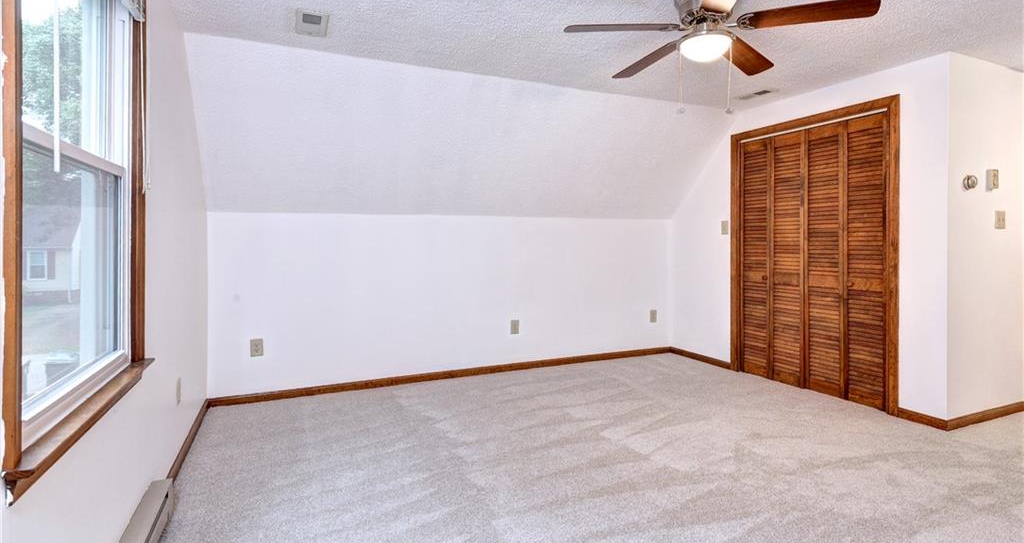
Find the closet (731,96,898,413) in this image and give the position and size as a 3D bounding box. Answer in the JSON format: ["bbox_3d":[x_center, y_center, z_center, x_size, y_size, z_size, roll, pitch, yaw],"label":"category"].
[{"bbox_3d":[2.276,-0.124,3.539,0.120,2.100,1.260,0,1,-28],"label":"closet"}]

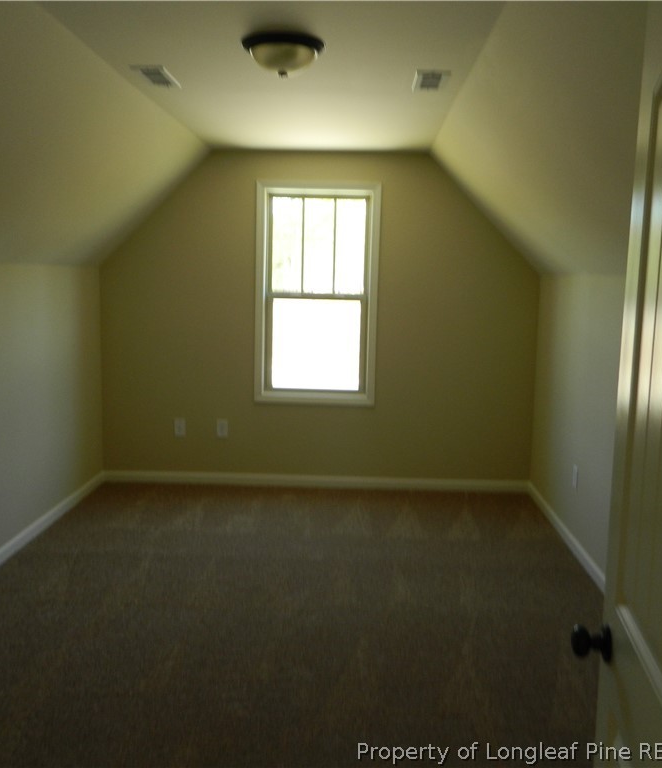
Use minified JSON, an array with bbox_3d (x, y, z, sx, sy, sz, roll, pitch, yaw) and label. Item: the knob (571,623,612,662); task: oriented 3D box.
[{"bbox_3d":[0.452,0.446,1.286,0.064,0.066,0.066,2,8,10],"label":"knob"}]

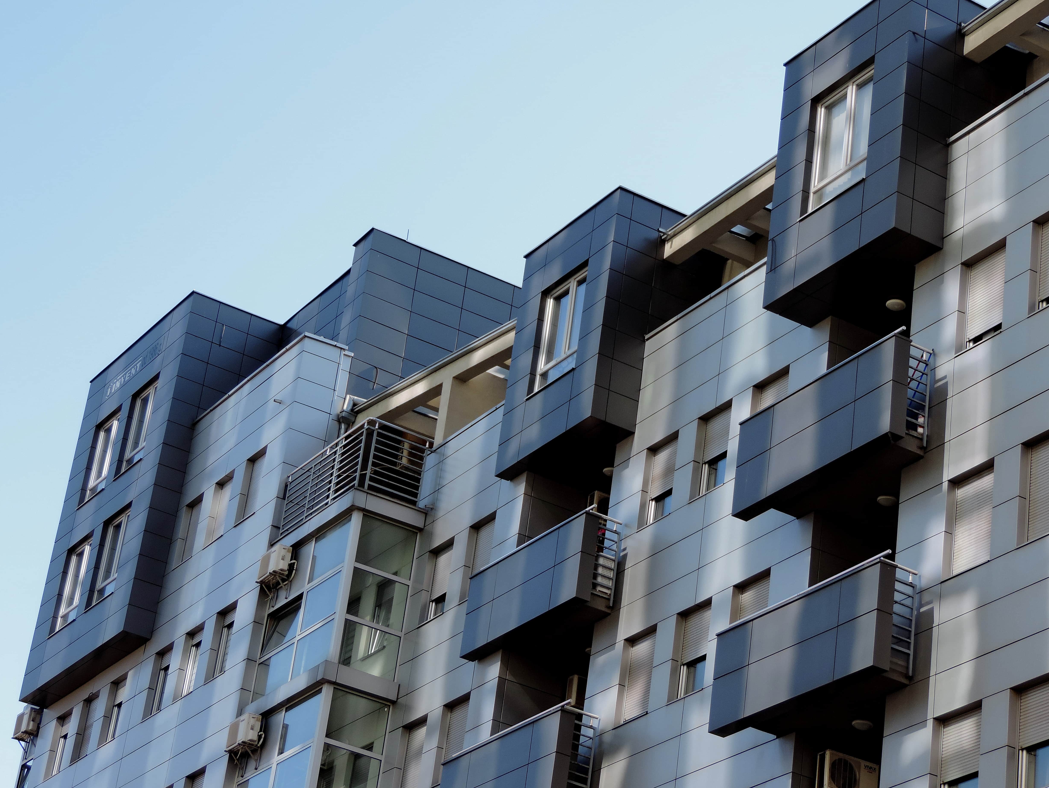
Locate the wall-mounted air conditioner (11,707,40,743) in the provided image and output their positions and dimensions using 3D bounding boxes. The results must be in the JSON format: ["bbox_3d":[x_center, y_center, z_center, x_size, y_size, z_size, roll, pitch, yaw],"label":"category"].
[{"bbox_3d":[-10.047,6.738,55.253,0.270,0.520,0.740,21,-30,-24],"label":"wall-mounted air conditioner"}]

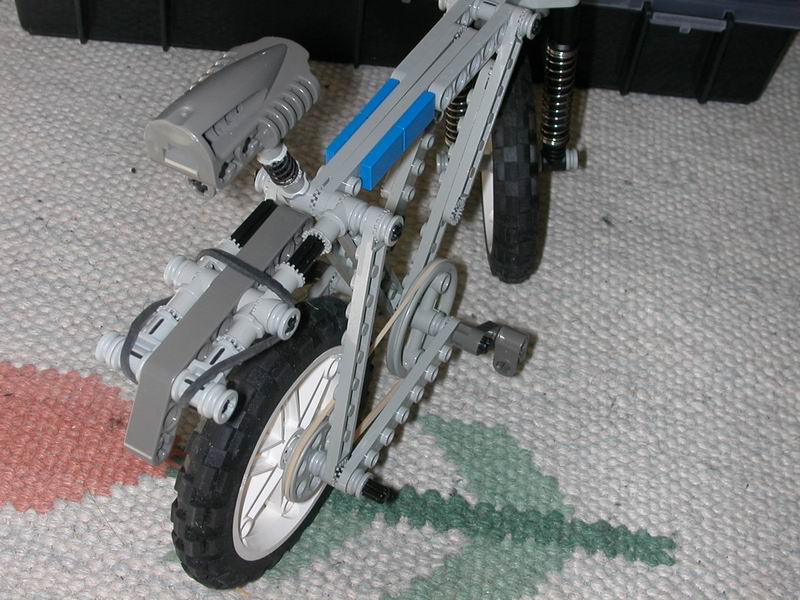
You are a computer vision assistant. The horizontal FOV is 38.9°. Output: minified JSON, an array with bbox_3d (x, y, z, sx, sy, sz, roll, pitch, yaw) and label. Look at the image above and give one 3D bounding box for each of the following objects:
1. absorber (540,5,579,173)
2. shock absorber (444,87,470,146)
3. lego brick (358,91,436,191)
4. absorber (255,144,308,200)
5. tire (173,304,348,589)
[{"bbox_3d":[0.050,-0.068,0.359,0.009,0.074,0.009,-3,54,3],"label":"absorber"},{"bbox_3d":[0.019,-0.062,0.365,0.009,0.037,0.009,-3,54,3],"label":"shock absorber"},{"bbox_3d":[0.000,-0.040,0.281,0.003,0.008,0.032,23,52,20],"label":"lego brick"},{"bbox_3d":[-0.027,-0.029,0.255,0.008,0.018,0.008,-4,67,10],"label":"absorber"},{"bbox_3d":[-0.031,0.038,0.299,0.015,0.082,0.082,23,46,20],"label":"tire"}]

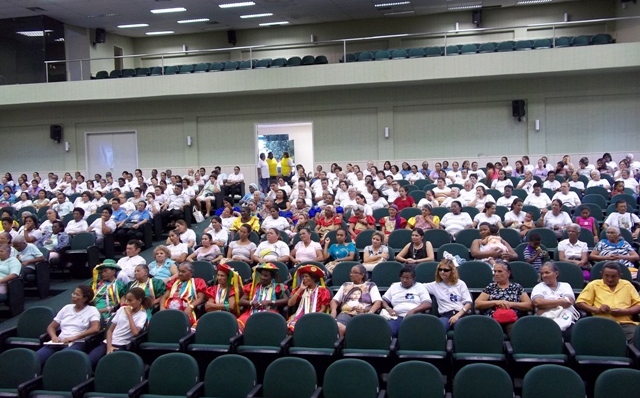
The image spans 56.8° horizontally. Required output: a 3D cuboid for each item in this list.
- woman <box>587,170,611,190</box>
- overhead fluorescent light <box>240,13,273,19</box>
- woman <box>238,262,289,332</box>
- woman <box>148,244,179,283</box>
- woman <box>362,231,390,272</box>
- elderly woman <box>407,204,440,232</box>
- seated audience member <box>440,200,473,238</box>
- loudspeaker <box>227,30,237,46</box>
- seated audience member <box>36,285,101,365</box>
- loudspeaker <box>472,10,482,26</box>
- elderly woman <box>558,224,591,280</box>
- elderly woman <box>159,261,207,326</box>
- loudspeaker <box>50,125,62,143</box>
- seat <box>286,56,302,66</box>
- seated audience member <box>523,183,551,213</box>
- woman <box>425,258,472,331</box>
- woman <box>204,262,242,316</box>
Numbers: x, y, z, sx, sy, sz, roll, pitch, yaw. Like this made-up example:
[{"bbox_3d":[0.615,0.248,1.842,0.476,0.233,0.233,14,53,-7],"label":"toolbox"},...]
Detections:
[{"bbox_3d":[6.473,-0.090,13.621,0.540,1.162,0.780,-1,3,11],"label":"woman"},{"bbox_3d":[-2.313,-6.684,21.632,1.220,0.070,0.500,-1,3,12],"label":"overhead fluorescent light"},{"bbox_3d":[-0.693,1.376,6.894,0.580,1.218,0.800,-1,3,15],"label":"woman"},{"bbox_3d":[-2.344,1.292,8.334,0.500,1.202,0.800,-2,3,6],"label":"woman"},{"bbox_3d":[0.819,1.049,8.505,0.460,1.110,0.720,-1,3,12],"label":"woman"},{"bbox_3d":[1.746,0.707,9.994,0.500,1.198,0.780,-1,3,12],"label":"elderly woman"},{"bbox_3d":[2.337,0.638,10.105,0.560,1.170,0.750,-1,2,11],"label":"seated audience member"},{"bbox_3d":[-3.550,-6.552,24.003,0.350,0.550,0.350,-1,12,18],"label":"loudspeaker"},{"bbox_3d":[-2.758,1.605,6.394,0.580,1.234,0.850,-1,3,16],"label":"seated audience member"},{"bbox_3d":[5.985,-6.902,22.475,0.360,0.580,0.340,0,9,27],"label":"loudspeaker"},{"bbox_3d":[3.368,0.963,7.759,0.480,1.243,0.780,-1,3,12],"label":"elderly woman"},{"bbox_3d":[-1.726,1.396,7.117,0.580,1.200,0.780,-1,3,12],"label":"elderly woman"},{"bbox_3d":[-9.823,-2.458,22.037,0.360,0.540,0.340,-4,4,-36],"label":"loudspeaker"},{"bbox_3d":[-0.850,-4.204,19.269,0.530,0.920,0.580,-1,3,12],"label":"seat"},{"bbox_3d":[4.277,0.265,11.636,0.550,1.150,0.720,-1,2,14],"label":"seated audience member"},{"bbox_3d":[1.436,1.307,6.468,0.550,1.240,0.750,-1,2,11],"label":"woman"},{"bbox_3d":[-1.193,1.388,7.002,0.500,1.190,0.750,-1,2,21],"label":"woman"}]

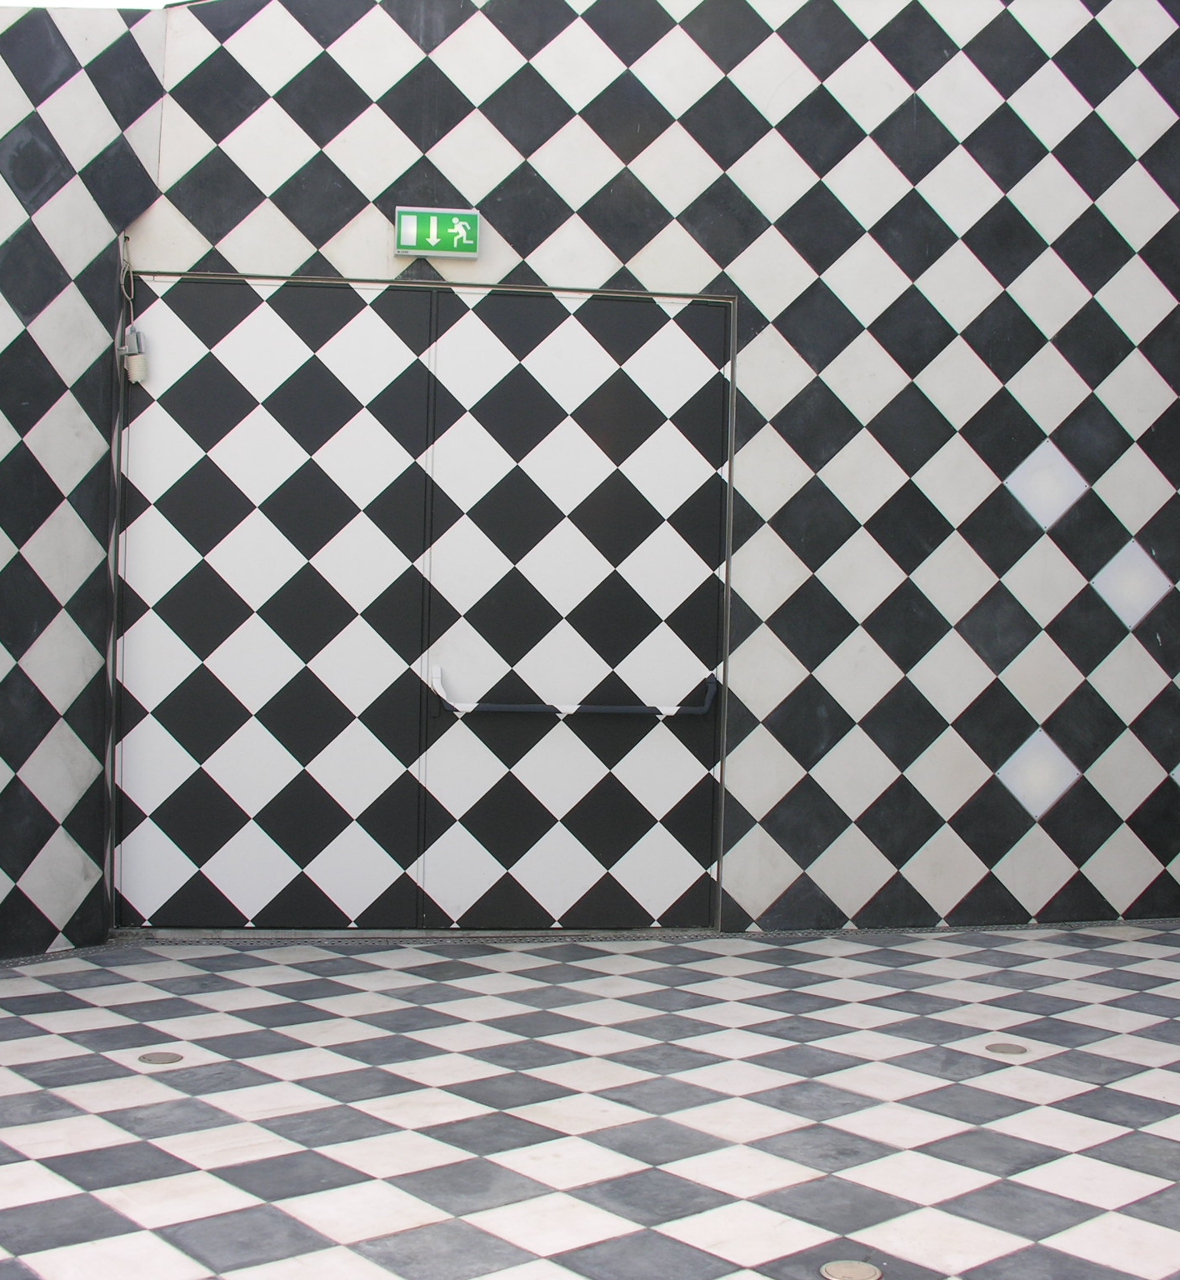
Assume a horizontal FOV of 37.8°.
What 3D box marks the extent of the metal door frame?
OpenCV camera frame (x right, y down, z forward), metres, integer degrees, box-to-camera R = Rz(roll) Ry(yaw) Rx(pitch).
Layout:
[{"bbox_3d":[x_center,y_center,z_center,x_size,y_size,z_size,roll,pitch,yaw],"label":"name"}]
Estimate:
[{"bbox_3d":[-0.667,-0.131,7.093,2.530,2.680,0.100,1,1,-8],"label":"metal door frame"}]

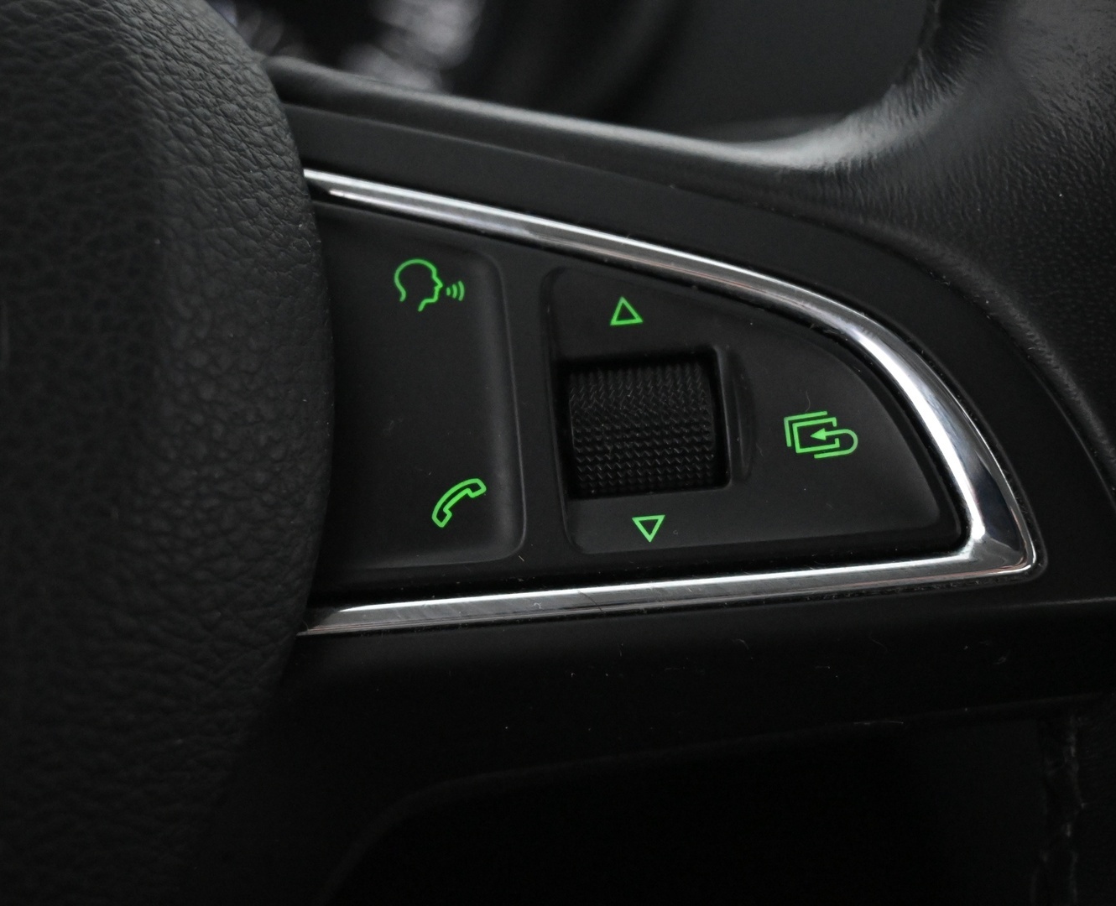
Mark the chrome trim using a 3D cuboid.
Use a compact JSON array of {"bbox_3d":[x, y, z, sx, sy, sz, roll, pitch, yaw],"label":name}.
[{"bbox_3d":[0.007,-0.007,0.207,0.076,0.047,0.010,-5,-7,-1],"label":"chrome trim"}]

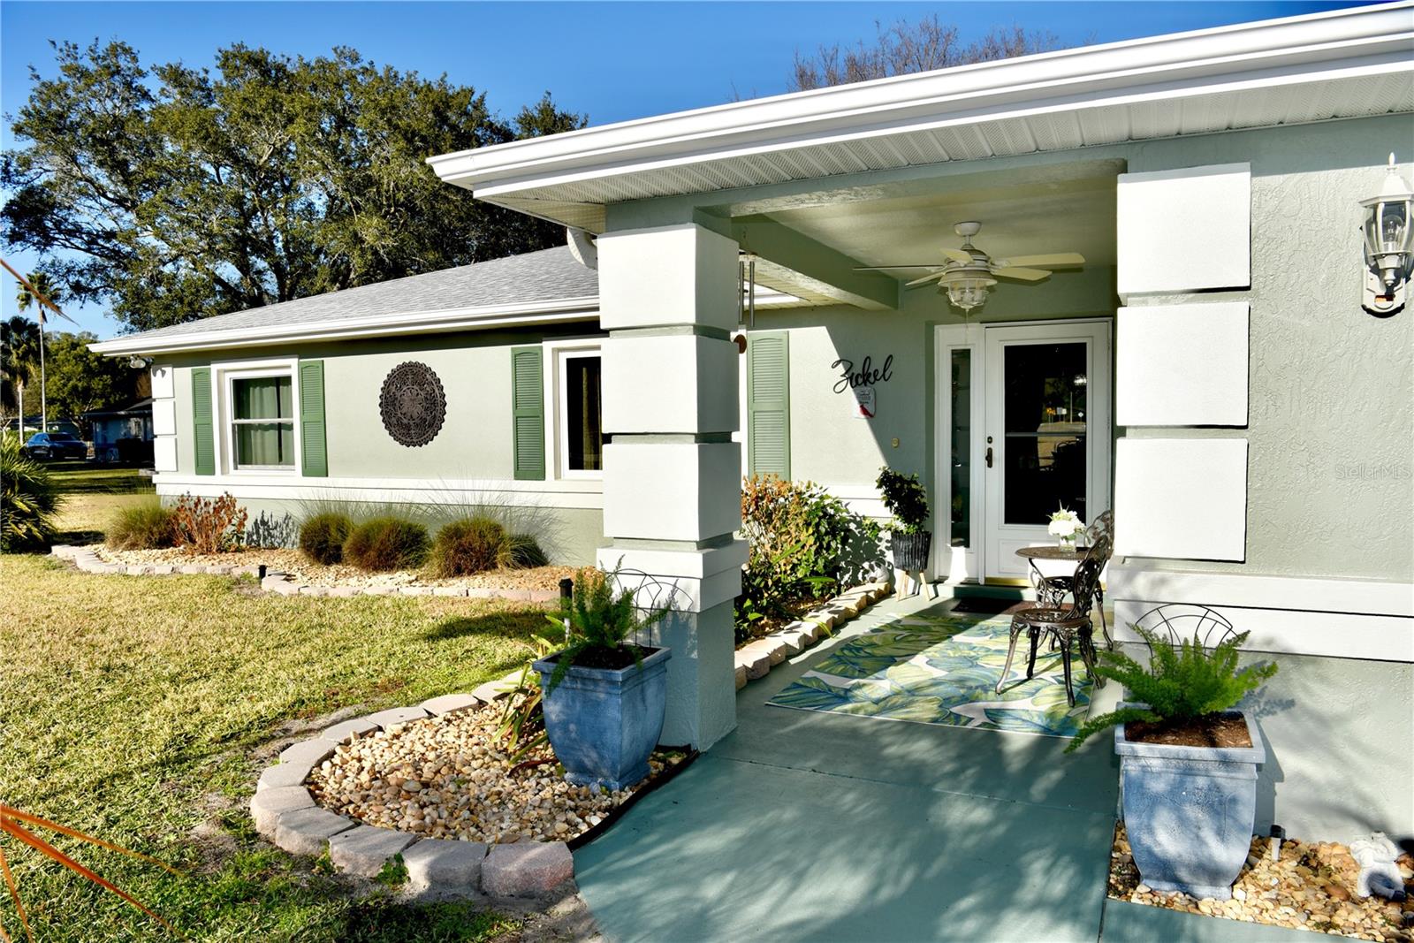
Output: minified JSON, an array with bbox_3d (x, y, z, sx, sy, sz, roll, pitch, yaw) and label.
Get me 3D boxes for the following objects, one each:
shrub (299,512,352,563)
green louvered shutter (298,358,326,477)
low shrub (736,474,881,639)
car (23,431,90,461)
[{"bbox_3d":[-3.971,0.698,9.850,0.570,0.550,0.570,1,3,24],"label":"shrub"},{"bbox_3d":[-4.335,-0.574,10.418,0.375,1.282,0.040,1,3,25],"label":"green louvered shutter"},{"bbox_3d":[0.642,0.539,6.891,1.140,0.969,1.425,1,3,25],"label":"low shrub"},{"bbox_3d":[-39.378,-1.549,57.000,1.850,1.580,4.600,-1,3,-10],"label":"car"}]

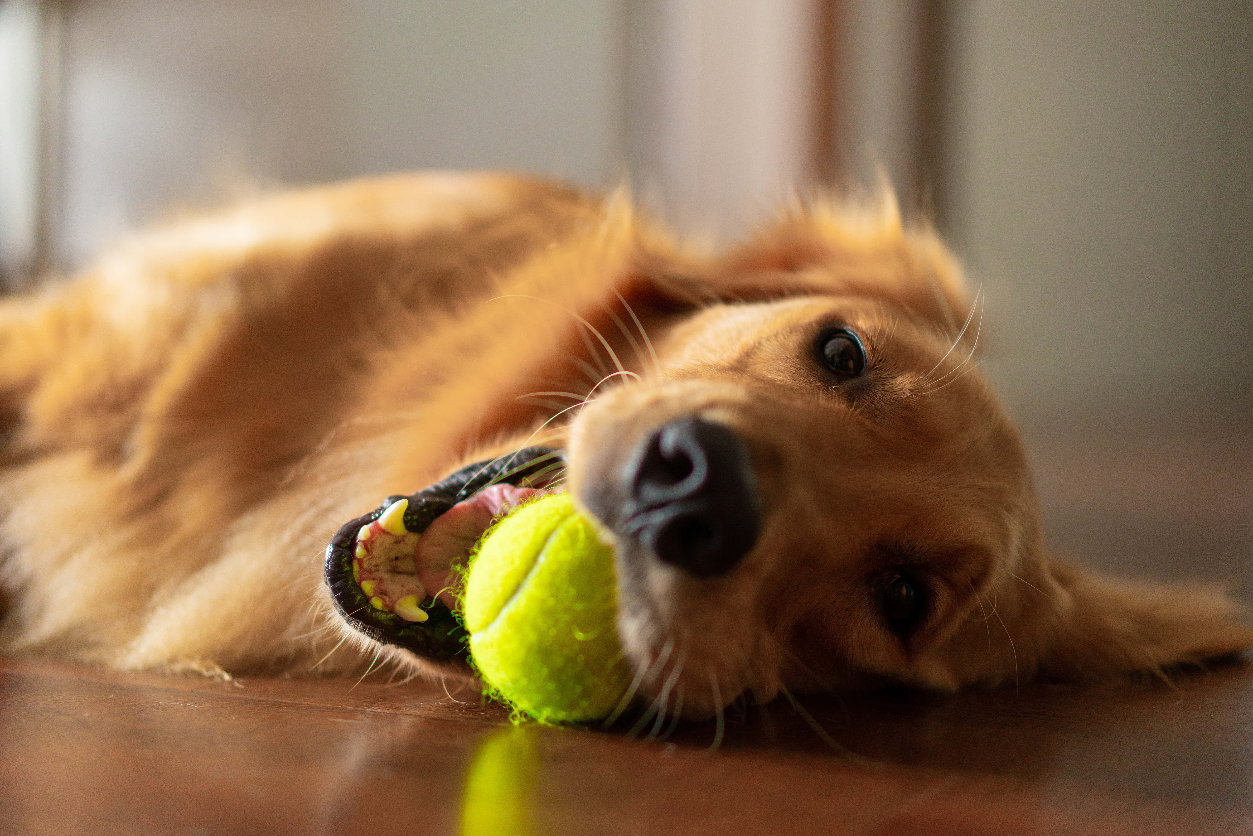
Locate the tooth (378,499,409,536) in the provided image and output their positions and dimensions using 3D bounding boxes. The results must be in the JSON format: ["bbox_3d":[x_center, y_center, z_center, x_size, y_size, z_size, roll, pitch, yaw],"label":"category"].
[{"bbox_3d":[-0.069,0.029,0.562,0.008,0.012,0.008,10,40,-25],"label":"tooth"}]

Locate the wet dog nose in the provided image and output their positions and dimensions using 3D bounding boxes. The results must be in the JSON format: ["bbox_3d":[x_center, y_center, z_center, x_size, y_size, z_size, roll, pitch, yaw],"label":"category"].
[{"bbox_3d":[0.017,0.021,0.505,0.030,0.042,0.026,-17,-5,23],"label":"wet dog nose"}]

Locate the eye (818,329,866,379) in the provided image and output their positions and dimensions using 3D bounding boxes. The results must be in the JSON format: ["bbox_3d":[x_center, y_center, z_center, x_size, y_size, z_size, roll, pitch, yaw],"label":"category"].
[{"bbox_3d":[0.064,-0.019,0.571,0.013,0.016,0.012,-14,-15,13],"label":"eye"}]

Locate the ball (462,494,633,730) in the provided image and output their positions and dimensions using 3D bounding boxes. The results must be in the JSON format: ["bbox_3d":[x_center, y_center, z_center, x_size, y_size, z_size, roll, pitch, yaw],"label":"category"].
[{"bbox_3d":[-0.014,0.056,0.562,0.067,0.067,0.067,1,2,0],"label":"ball"}]

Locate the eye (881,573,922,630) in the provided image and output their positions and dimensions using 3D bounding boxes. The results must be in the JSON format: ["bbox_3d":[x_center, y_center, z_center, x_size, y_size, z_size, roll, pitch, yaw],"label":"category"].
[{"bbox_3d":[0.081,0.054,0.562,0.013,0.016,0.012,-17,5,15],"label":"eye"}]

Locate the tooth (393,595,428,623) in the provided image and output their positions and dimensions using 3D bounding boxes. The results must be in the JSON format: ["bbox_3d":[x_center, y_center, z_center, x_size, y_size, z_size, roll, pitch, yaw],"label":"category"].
[{"bbox_3d":[-0.064,0.056,0.562,0.008,0.008,0.011,-19,34,-32],"label":"tooth"}]

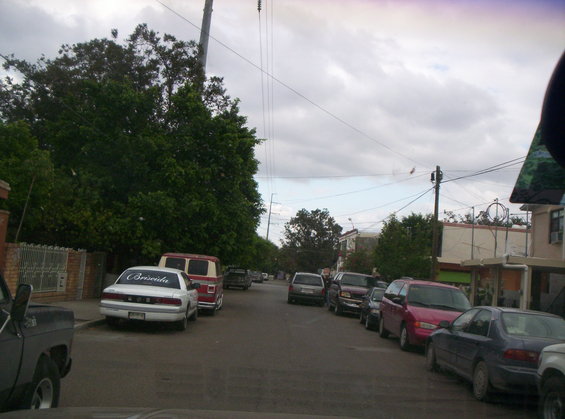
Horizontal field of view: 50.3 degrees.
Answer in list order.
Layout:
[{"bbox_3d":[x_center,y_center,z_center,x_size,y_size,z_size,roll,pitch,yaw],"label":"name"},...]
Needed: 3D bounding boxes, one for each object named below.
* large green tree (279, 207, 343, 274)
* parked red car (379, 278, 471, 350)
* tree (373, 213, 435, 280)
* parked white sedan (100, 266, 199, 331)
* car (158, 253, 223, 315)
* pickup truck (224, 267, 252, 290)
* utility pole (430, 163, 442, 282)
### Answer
[{"bbox_3d":[3.777,5.135,79.995,8.200,10.578,8.000,5,-6,-1],"label":"large green tree"},{"bbox_3d":[3.874,2.785,16.238,1.900,1.730,5.050,5,-6,0],"label":"parked red car"},{"bbox_3d":[6.333,2.815,31.010,3.600,5.217,3.600,5,-6,-1],"label":"tree"},{"bbox_3d":[-3.289,2.325,16.253,1.940,1.440,5.200,5,-6,-2],"label":"parked white sedan"},{"bbox_3d":[-3.168,2.632,21.659,2.020,2.000,4.950,5,-6,-2],"label":"car"},{"bbox_3d":[-3.676,5.714,50.013,1.960,1.820,5.300,5,-6,-1],"label":"pickup truck"},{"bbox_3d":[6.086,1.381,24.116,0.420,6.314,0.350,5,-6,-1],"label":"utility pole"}]

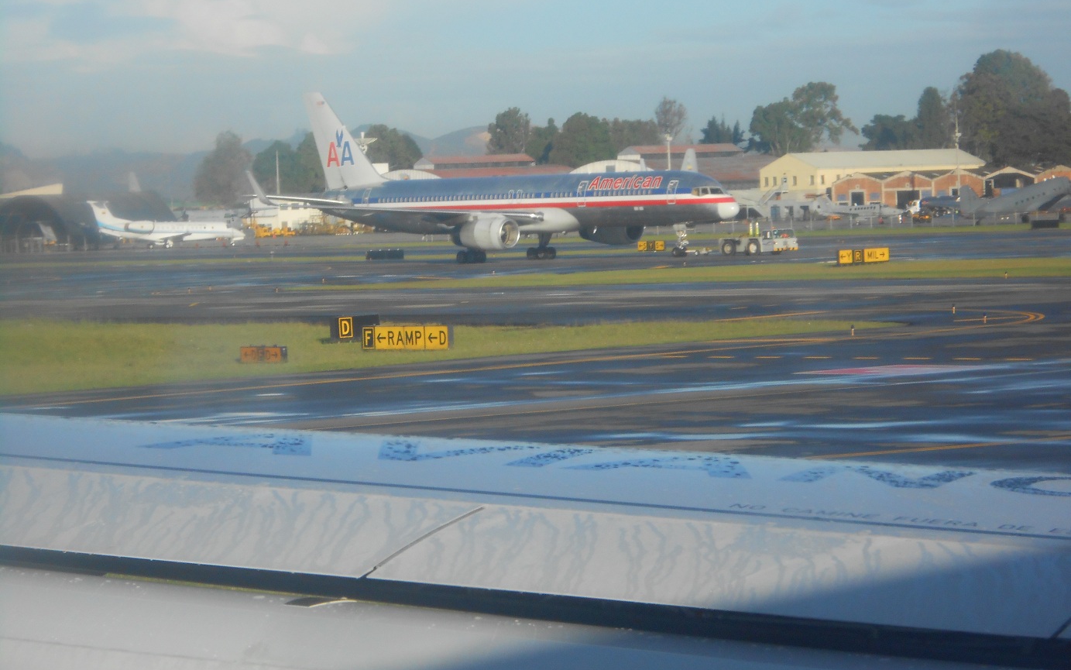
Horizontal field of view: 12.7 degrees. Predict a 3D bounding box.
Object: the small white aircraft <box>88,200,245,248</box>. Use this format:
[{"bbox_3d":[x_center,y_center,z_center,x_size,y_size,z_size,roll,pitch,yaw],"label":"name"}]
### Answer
[{"bbox_3d":[-54.343,-16.470,715.570,26.300,6.760,20.800,-2,2,-27],"label":"small white aircraft"}]

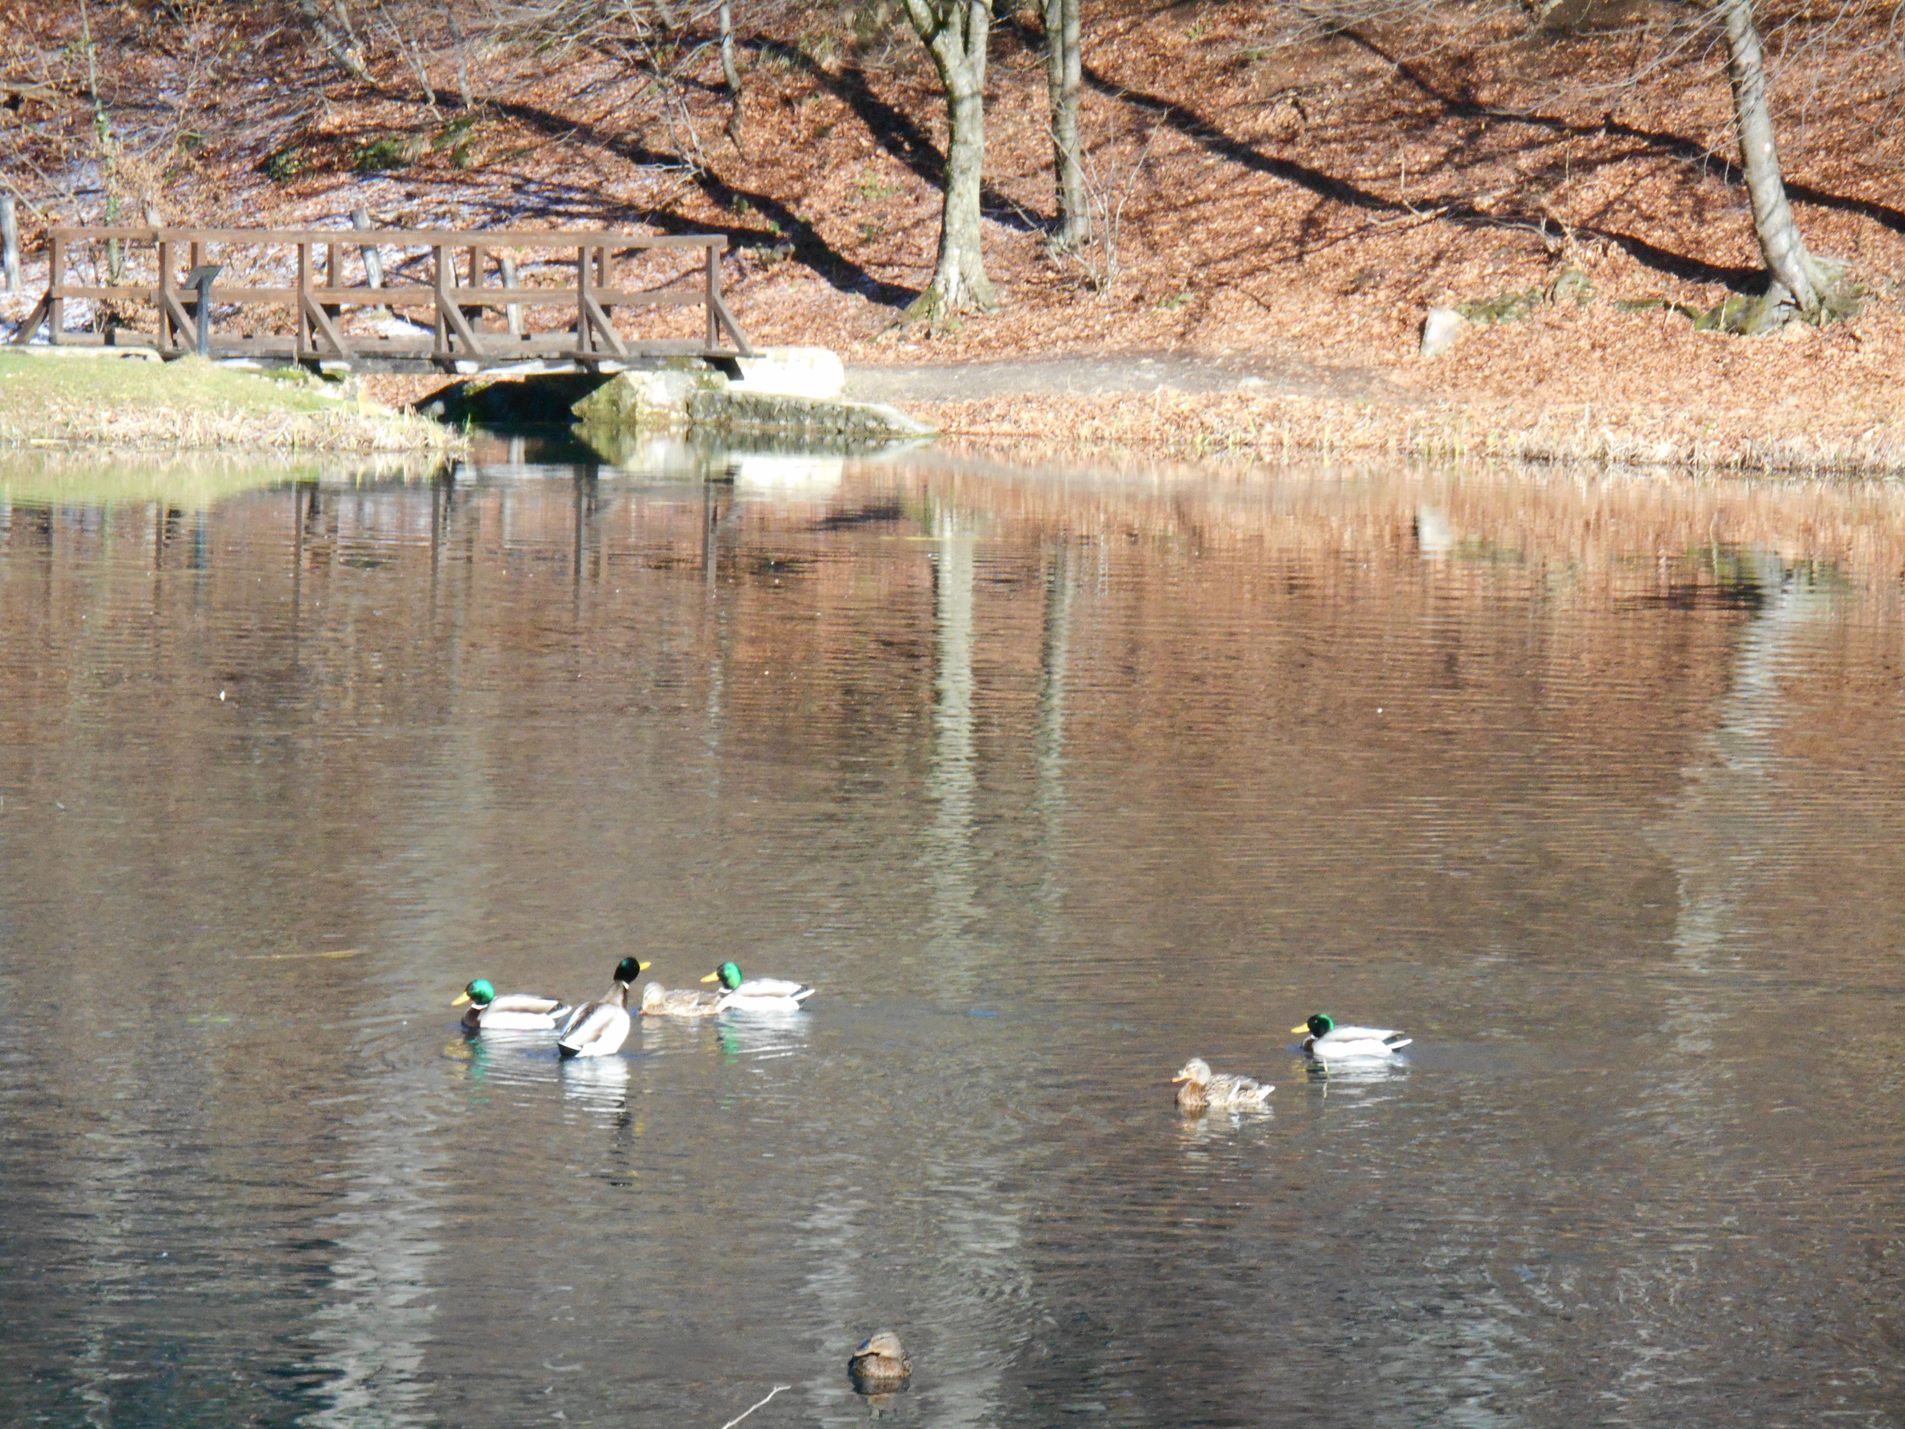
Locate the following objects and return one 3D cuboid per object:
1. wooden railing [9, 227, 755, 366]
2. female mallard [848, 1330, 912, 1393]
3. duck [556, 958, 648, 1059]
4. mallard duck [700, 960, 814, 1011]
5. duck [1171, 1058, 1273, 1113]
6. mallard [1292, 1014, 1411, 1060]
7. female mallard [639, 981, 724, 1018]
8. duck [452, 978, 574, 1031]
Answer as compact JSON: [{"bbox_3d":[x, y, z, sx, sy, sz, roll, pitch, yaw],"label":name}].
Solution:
[{"bbox_3d":[-5.171,-3.836,92.891,6.500,1.280,2.740,-2,5,-38],"label":"wooden railing"},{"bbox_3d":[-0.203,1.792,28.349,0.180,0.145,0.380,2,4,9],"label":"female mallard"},{"bbox_3d":[-1.291,1.069,36.982,0.200,0.330,0.380,4,5,32],"label":"duck"},{"bbox_3d":[-0.752,1.043,38.578,0.440,0.180,0.180,2,4,7],"label":"mallard duck"},{"bbox_3d":[0.959,1.294,35.475,0.400,0.180,0.170,-1,5,-30],"label":"duck"},{"bbox_3d":[1.488,1.183,37.262,0.440,0.170,0.180,1,4,5],"label":"mallard"},{"bbox_3d":[-1.026,1.082,38.299,0.380,0.130,0.170,-1,4,-24],"label":"female mallard"},{"bbox_3d":[-1.658,1.089,37.675,0.440,0.180,0.180,0,4,-17],"label":"duck"}]

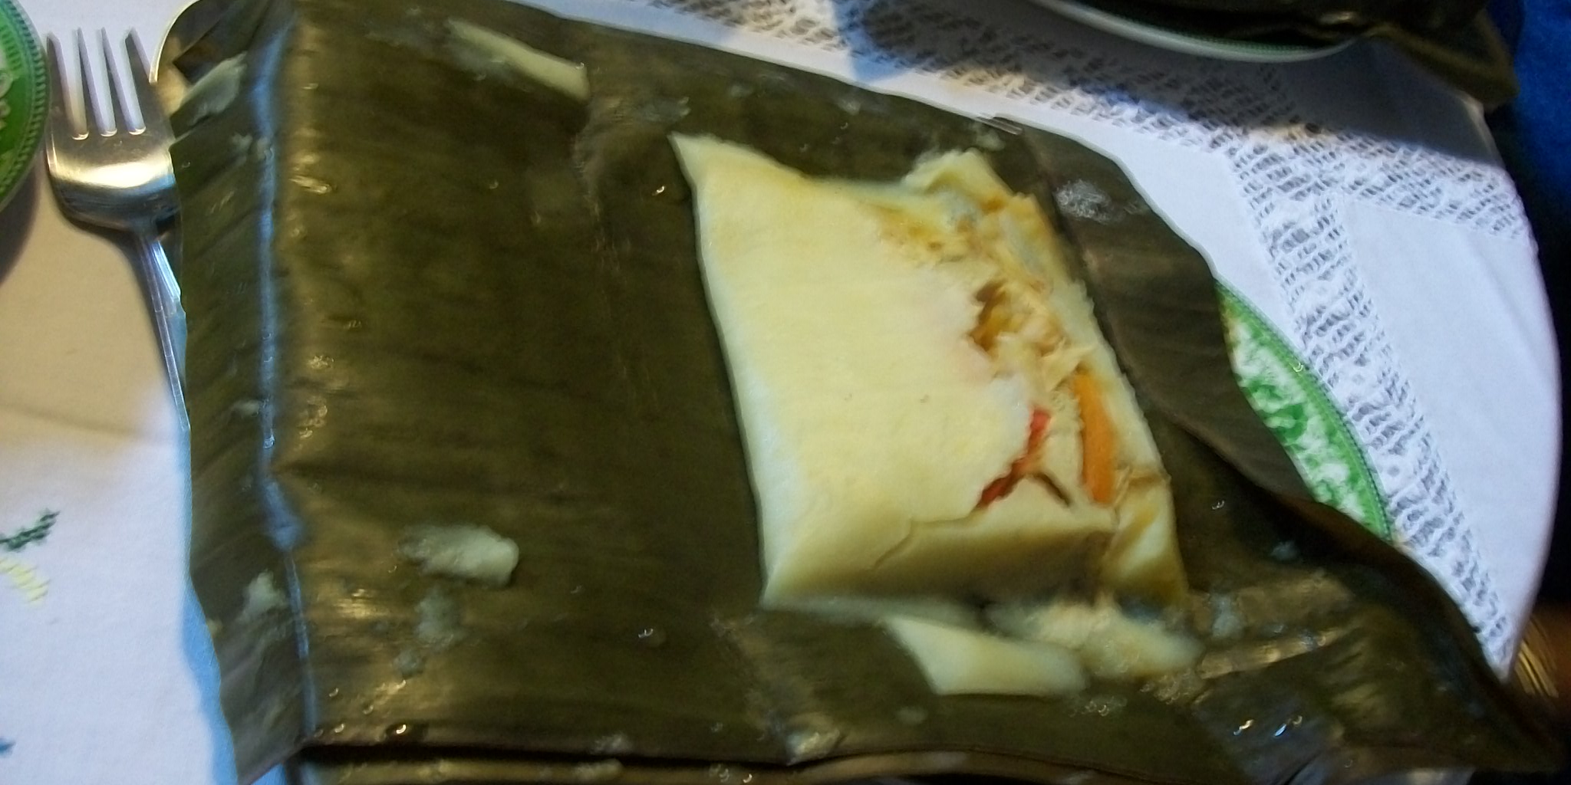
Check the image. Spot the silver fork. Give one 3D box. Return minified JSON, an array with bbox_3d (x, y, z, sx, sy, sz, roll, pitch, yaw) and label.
[{"bbox_3d":[-0.138,-0.018,0.359,0.027,0.021,0.193,-7,49,-28],"label":"silver fork"}]

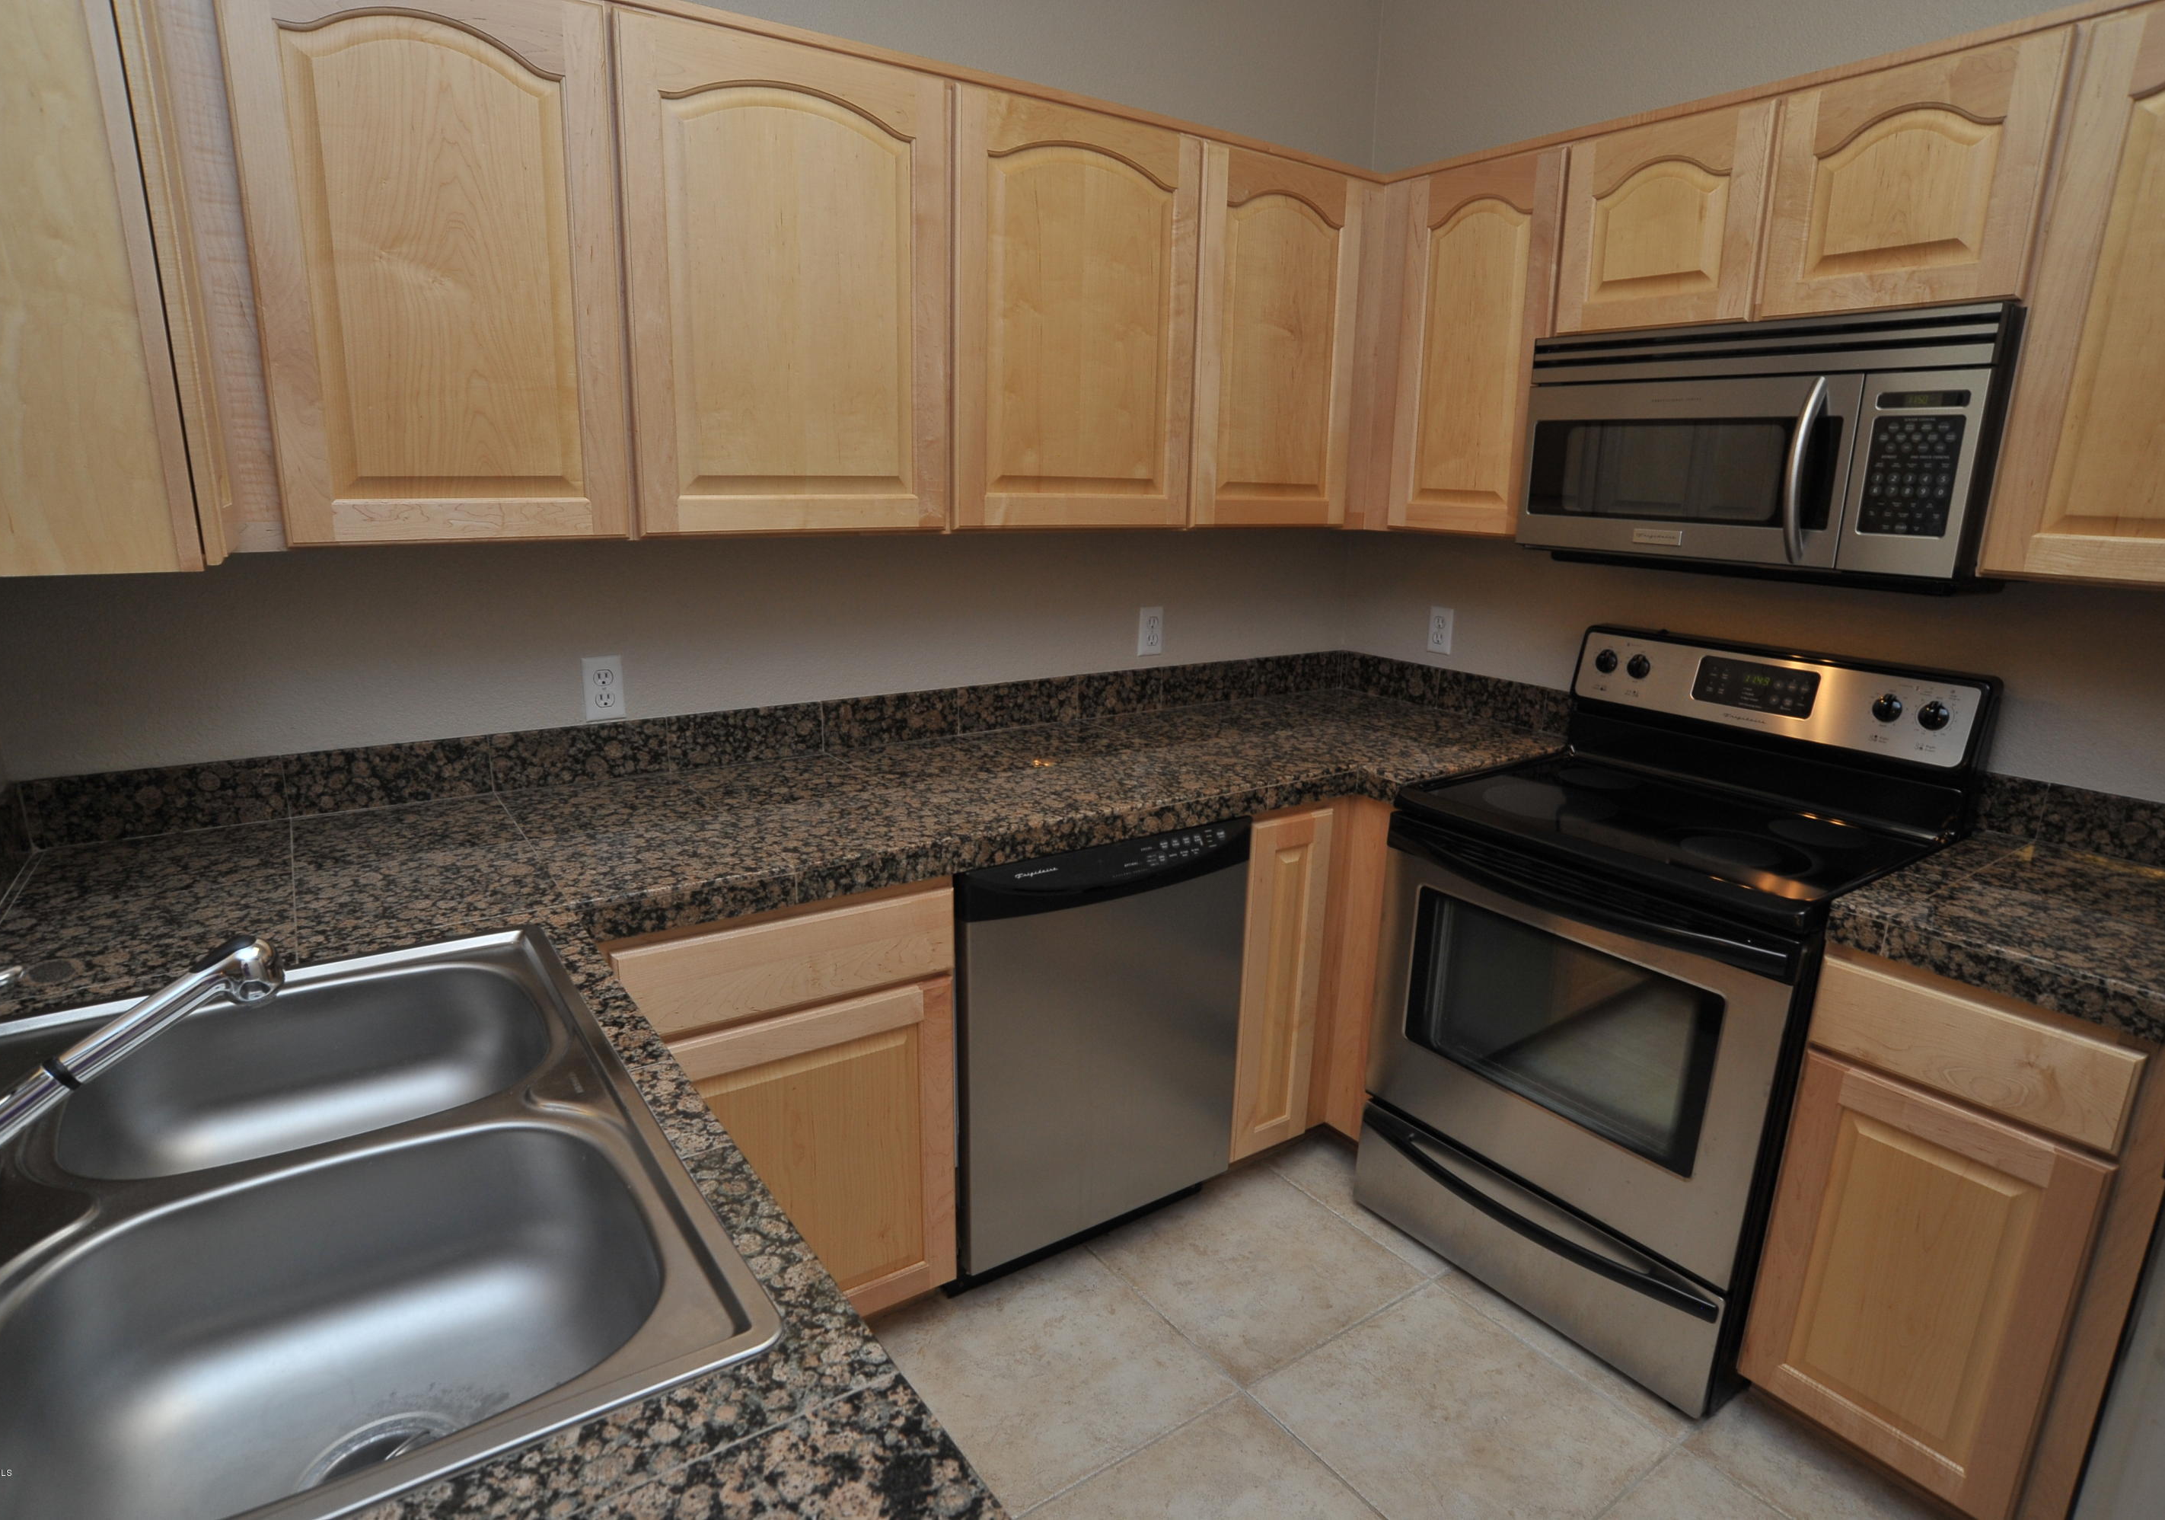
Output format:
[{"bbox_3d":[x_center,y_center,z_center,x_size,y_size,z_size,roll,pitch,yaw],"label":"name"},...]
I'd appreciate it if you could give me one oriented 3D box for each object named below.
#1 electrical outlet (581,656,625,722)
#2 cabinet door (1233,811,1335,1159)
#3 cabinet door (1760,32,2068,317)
[{"bbox_3d":[-0.858,-0.127,2.051,0.067,0.114,0.008,-8,17,-35],"label":"electrical outlet"},{"bbox_3d":[0.399,0.469,2.345,0.229,0.738,0.022,-8,17,-35],"label":"cabinet door"},{"bbox_3d":[1.247,-0.867,1.740,0.020,0.340,0.366,-9,17,-34],"label":"cabinet door"}]

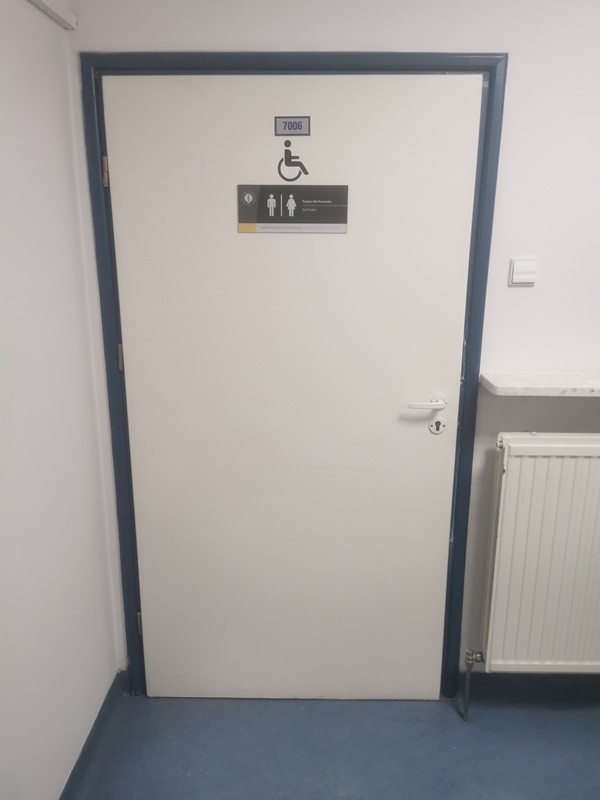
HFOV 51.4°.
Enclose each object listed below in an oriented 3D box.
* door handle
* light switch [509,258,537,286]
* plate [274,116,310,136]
[{"bbox_3d":[0.393,0.013,1.917,0.128,0.053,0.060,0,15,1],"label":"door handle"},{"bbox_3d":[0.653,-0.374,1.821,0.080,0.081,0.022,0,15,1],"label":"light switch"},{"bbox_3d":[-0.020,-0.766,1.746,0.100,0.051,0.005,0,15,1],"label":"plate"}]

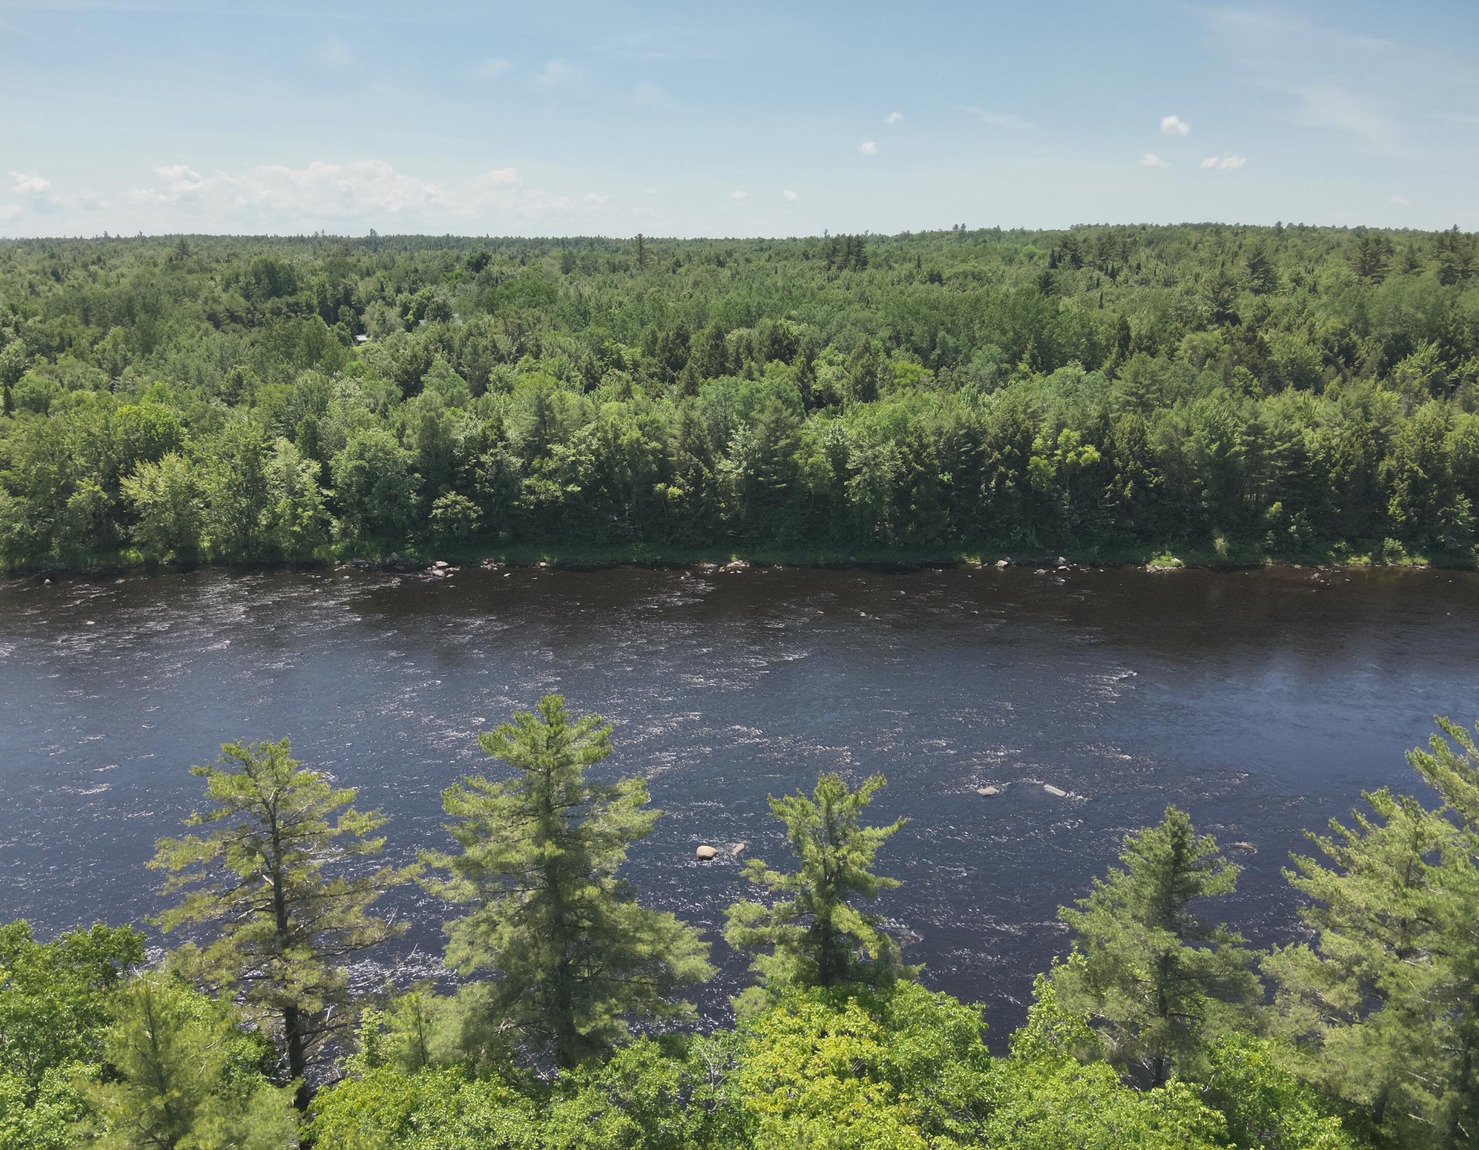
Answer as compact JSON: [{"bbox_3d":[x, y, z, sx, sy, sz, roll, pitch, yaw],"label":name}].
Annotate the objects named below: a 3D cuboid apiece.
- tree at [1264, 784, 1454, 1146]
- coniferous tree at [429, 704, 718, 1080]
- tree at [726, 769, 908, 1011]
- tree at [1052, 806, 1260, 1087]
[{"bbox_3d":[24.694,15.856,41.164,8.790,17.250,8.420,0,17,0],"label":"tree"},{"bbox_3d":[-6.785,13.258,41.919,11.130,18.510,10.670,0,17,0],"label":"coniferous tree"},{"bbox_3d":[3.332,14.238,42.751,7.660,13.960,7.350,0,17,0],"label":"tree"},{"bbox_3d":[16.580,15.670,42.678,8.050,14.330,7.720,0,17,0],"label":"tree"}]

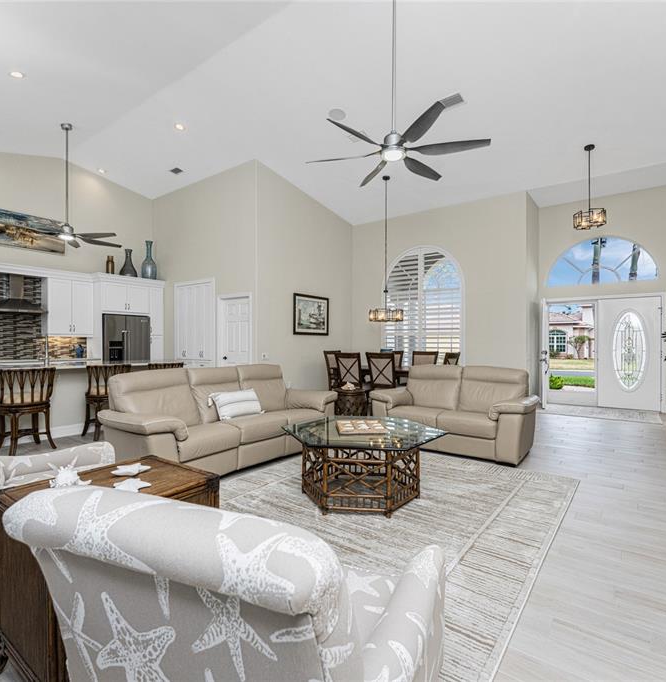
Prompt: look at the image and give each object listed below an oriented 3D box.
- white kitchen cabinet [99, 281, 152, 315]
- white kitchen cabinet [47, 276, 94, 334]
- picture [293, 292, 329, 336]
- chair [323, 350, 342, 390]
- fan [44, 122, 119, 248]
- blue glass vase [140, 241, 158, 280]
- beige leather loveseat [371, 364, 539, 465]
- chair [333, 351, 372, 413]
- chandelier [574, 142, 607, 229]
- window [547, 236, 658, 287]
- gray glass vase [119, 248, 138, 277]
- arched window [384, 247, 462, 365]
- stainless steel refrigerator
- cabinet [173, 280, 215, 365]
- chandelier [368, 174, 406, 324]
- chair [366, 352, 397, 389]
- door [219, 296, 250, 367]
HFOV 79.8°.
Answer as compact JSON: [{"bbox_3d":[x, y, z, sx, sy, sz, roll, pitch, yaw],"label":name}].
[{"bbox_3d":[-4.207,-0.835,7.905,0.600,0.610,0.960,0,0,37],"label":"white kitchen cabinet"},{"bbox_3d":[-5.017,-0.604,7.547,0.340,1.070,0.760,0,0,37],"label":"white kitchen cabinet"},{"bbox_3d":[-0.412,-0.512,8.160,0.040,0.800,1.120,0,0,37],"label":"picture"},{"bbox_3d":[0.200,0.710,7.824,0.600,1.060,0.510,0,0,37],"label":"chair"},{"bbox_3d":[-4.002,-2.396,6.000,1.550,1.770,1.550,0,0,37],"label":"fan"},{"bbox_3d":[-3.970,-1.732,8.599,0.295,0.866,0.295,0,0,37],"label":"blue glass vase"},{"bbox_3d":[1.451,0.793,4.865,1.790,0.930,0.960,0,0,37],"label":"beige leather loveseat"},{"bbox_3d":[0.393,0.735,6.695,0.490,1.060,0.620,0,0,37],"label":"chair"},{"bbox_3d":[3.804,-2.281,5.892,0.420,1.220,0.420,0,0,37],"label":"chandelier"},{"bbox_3d":[5.186,-1.555,7.738,1.770,0.900,0.120,0,0,37],"label":"window"},{"bbox_3d":[-4.106,-1.567,8.000,0.360,0.575,0.360,0,0,37],"label":"gray glass vase"},{"bbox_3d":[1.876,-0.664,8.464,1.850,2.720,0.120,0,0,37],"label":"arched window"},{"bbox_3d":[-4.223,0.375,7.917,0.700,1.780,0.910,0,0,37],"label":"stainless steel refrigerator"},{"bbox_3d":[-2.561,0.055,7.960,1.340,2.420,0.500,0,0,37],"label":"cabinet"},{"bbox_3d":[0.982,-1.681,7.237,0.590,2.620,0.590,0,0,0],"label":"chandelier"},{"bbox_3d":[0.878,0.719,6.223,0.500,1.070,0.600,0,0,37],"label":"chair"},{"bbox_3d":[-1.794,0.215,7.360,0.800,2.050,0.070,0,0,37],"label":"door"}]

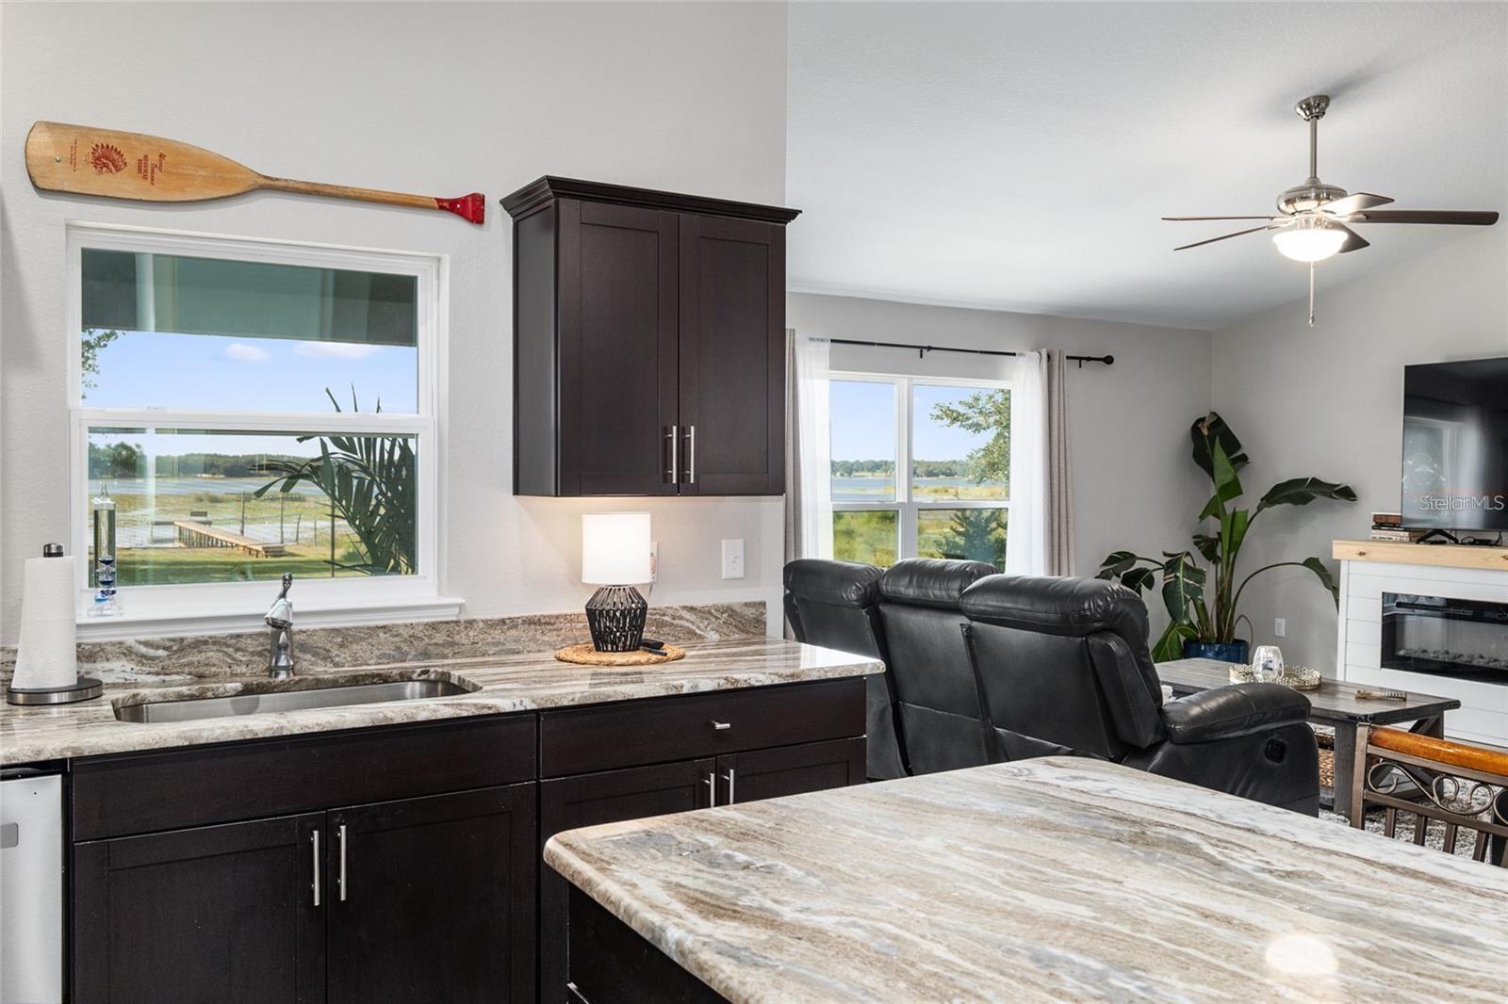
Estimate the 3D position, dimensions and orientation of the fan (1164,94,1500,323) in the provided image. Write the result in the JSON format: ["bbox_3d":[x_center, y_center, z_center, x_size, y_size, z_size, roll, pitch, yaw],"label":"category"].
[{"bbox_3d":[2.245,-1.169,4.748,1.270,0.910,1.270,-1,2,-31],"label":"fan"}]

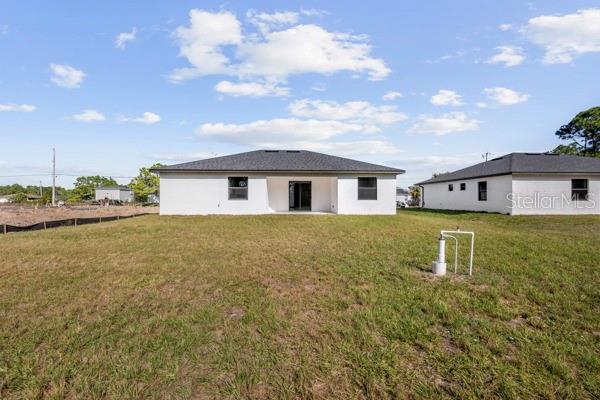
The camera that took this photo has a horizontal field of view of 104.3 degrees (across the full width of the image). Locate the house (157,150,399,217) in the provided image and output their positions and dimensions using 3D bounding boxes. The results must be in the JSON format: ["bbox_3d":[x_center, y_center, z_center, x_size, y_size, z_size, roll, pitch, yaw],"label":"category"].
[{"bbox_3d":[-1.470,-1.790,22.200,17.050,5.680,13.200,0,0,0],"label":"house"}]

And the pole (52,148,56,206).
[{"bbox_3d":[-47.000,-4.350,44.700,0.310,11.100,0.310,0,0,0],"label":"pole"}]

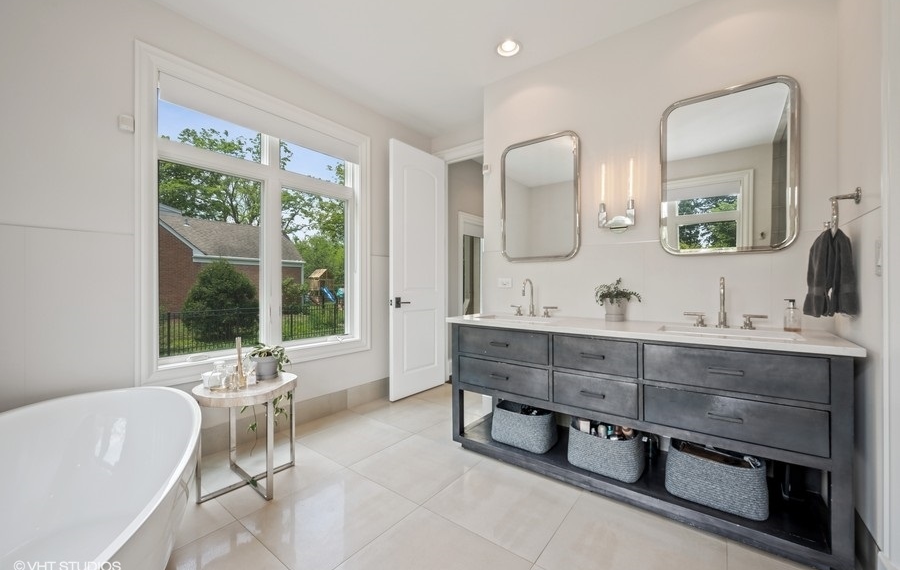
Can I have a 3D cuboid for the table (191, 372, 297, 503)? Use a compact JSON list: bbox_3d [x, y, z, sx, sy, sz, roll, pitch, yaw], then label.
[{"bbox_3d":[-1.119,0.827,1.952,0.505,0.556,0.505,0,0,37],"label":"table"}]

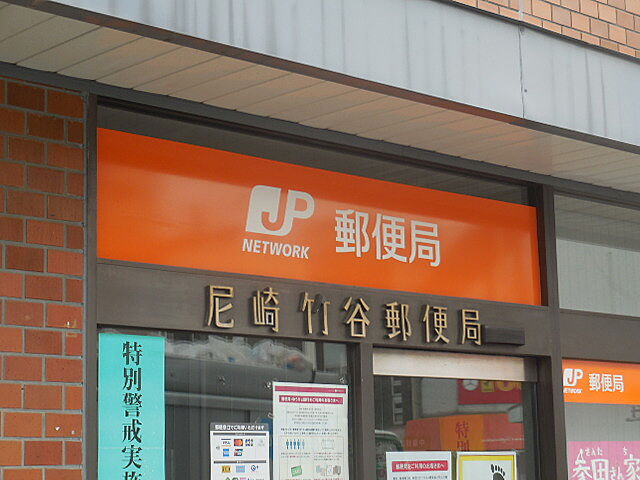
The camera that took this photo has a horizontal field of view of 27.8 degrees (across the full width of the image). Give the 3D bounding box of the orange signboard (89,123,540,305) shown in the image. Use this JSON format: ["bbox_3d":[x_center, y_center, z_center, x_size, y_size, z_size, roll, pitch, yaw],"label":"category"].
[{"bbox_3d":[0.076,-0.032,4.165,1.879,0.366,0.050,8,-15,-40],"label":"orange signboard"}]

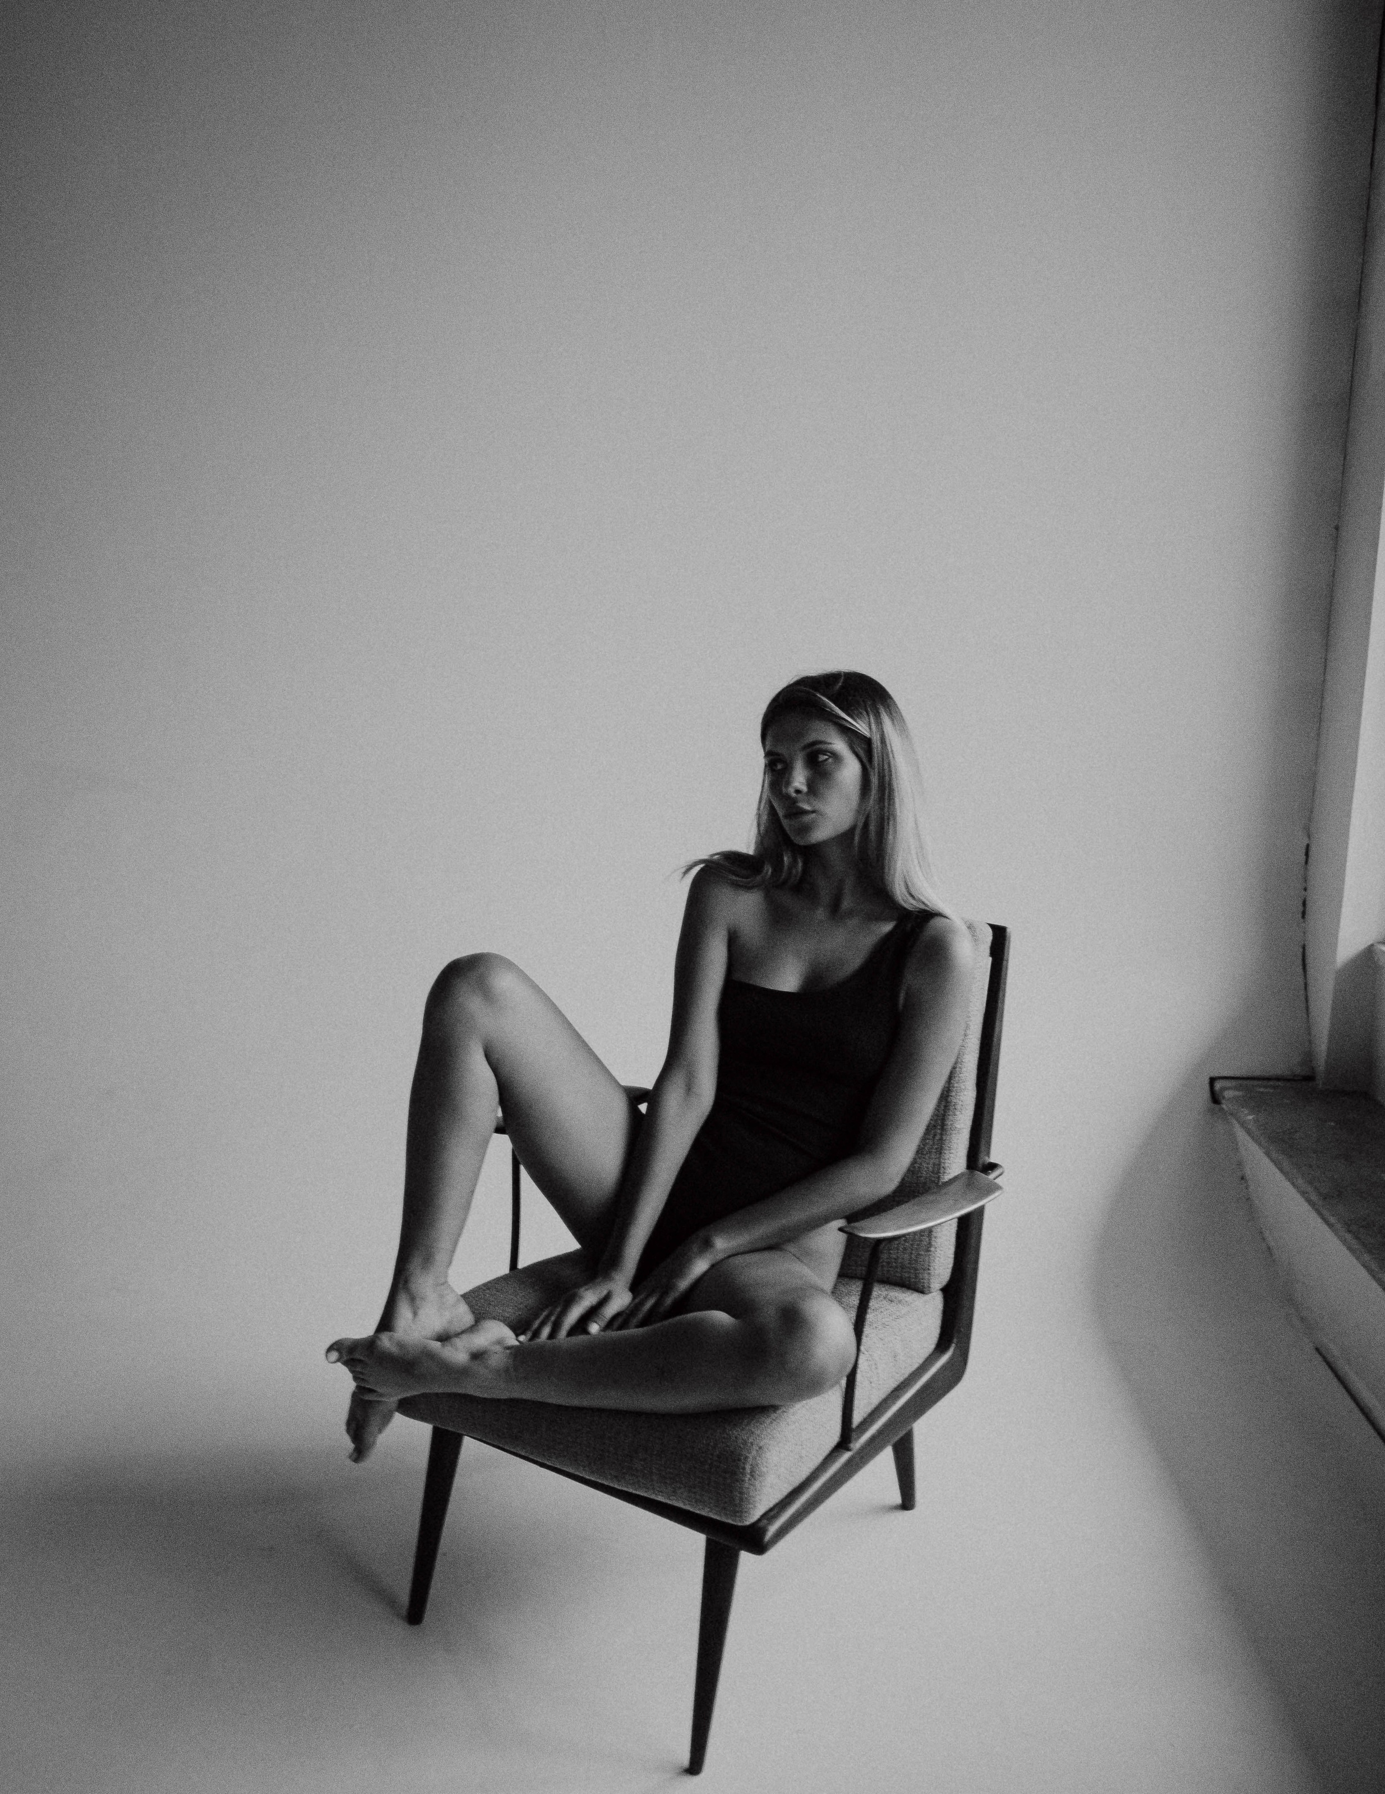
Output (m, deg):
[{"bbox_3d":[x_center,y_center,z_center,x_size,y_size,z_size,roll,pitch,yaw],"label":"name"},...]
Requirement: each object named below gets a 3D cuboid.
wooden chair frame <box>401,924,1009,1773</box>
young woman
[{"bbox_3d":[0.013,0.494,2.147,0.660,0.875,0.710,9,17,33],"label":"wooden chair frame"},{"bbox_3d":[-0.044,0.223,1.994,0.600,0.995,0.640,9,17,33],"label":"young woman"}]

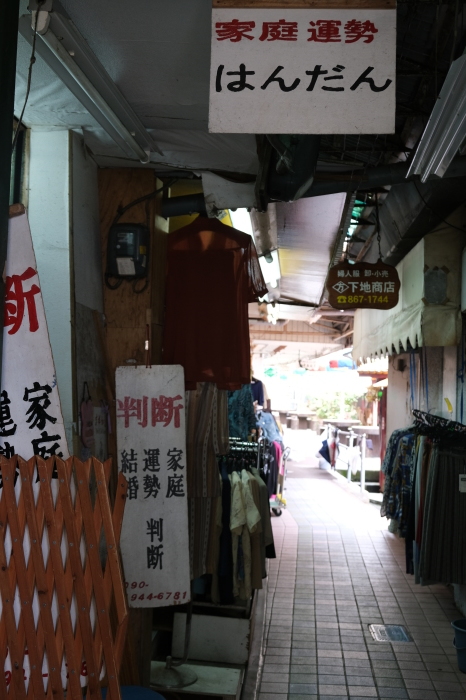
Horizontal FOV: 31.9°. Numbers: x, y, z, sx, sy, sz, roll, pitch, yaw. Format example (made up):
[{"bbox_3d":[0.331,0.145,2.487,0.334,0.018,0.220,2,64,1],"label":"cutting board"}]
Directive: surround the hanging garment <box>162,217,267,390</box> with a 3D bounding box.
[{"bbox_3d":[-0.112,-0.216,3.800,0.520,0.800,0.140,0,-3,2],"label":"hanging garment"}]

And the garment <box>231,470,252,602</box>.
[{"bbox_3d":[0.028,1.017,4.500,0.140,0.680,0.430,1,-3,-14],"label":"garment"}]

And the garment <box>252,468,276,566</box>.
[{"bbox_3d":[0.130,0.944,4.600,0.150,0.560,0.430,2,-3,-20],"label":"garment"}]

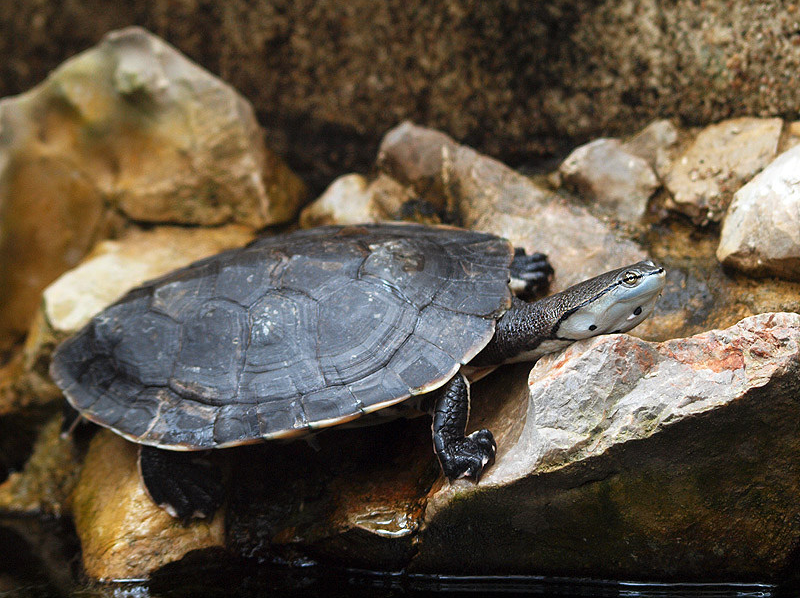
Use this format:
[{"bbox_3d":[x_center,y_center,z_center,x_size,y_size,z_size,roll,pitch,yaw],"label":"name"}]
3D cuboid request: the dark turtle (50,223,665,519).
[{"bbox_3d":[-0.027,0.014,2.030,0.415,0.112,0.240,-9,34,20],"label":"dark turtle"}]

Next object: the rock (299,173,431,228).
[{"bbox_3d":[-0.026,-0.062,2.330,0.092,0.055,0.065,0,19,0],"label":"rock"}]

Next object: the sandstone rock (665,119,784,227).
[{"bbox_3d":[0.231,-0.090,2.300,0.085,0.062,0.060,4,19,11],"label":"sandstone rock"}]

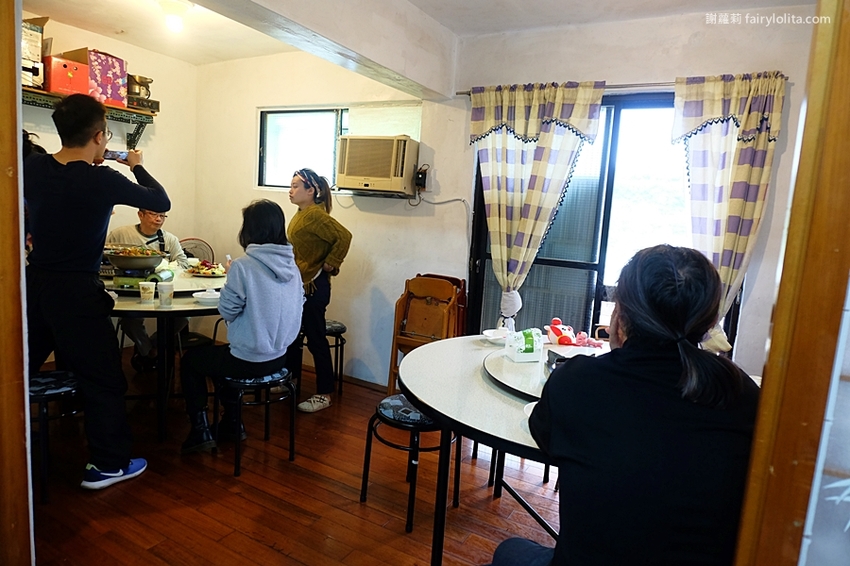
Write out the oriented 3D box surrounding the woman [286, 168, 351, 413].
[{"bbox_3d":[-0.744,0.041,3.596,0.430,1.560,0.460,2,8,-16],"label":"woman"}]

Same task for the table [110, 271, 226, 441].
[{"bbox_3d":[-1.605,0.403,3.428,1.480,0.770,1.480,4,7,-1],"label":"table"}]

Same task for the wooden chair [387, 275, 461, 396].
[{"bbox_3d":[-0.004,0.428,3.428,0.420,0.940,0.250,8,9,29],"label":"wooden chair"}]

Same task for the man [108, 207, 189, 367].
[{"bbox_3d":[-2.046,0.074,4.043,0.560,1.200,0.650,0,9,-30],"label":"man"}]

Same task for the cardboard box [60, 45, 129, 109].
[{"bbox_3d":[-2.273,-1.404,3.754,0.280,0.335,0.255,8,9,29],"label":"cardboard box"}]

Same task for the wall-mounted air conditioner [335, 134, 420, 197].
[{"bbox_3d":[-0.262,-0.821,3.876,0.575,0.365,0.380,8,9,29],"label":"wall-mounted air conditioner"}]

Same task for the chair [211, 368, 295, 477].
[{"bbox_3d":[-0.887,0.686,2.832,0.360,0.464,0.360,-3,10,-42],"label":"chair"}]

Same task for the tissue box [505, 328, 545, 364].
[{"bbox_3d":[0.379,0.240,2.093,0.110,0.115,0.090,2,8,-14],"label":"tissue box"}]

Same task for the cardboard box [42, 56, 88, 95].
[{"bbox_3d":[-2.378,-1.333,3.543,0.240,0.201,0.218,8,9,29],"label":"cardboard box"}]

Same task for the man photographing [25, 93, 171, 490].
[{"bbox_3d":[-1.527,0.031,2.564,0.640,1.740,0.540,7,8,22],"label":"man photographing"}]

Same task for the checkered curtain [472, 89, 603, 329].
[{"bbox_3d":[0.599,-0.429,3.235,0.800,1.470,0.140,8,9,29],"label":"checkered curtain"}]

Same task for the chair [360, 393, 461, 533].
[{"bbox_3d":[-0.056,0.792,2.469,0.360,0.464,0.360,-3,11,-45],"label":"chair"}]

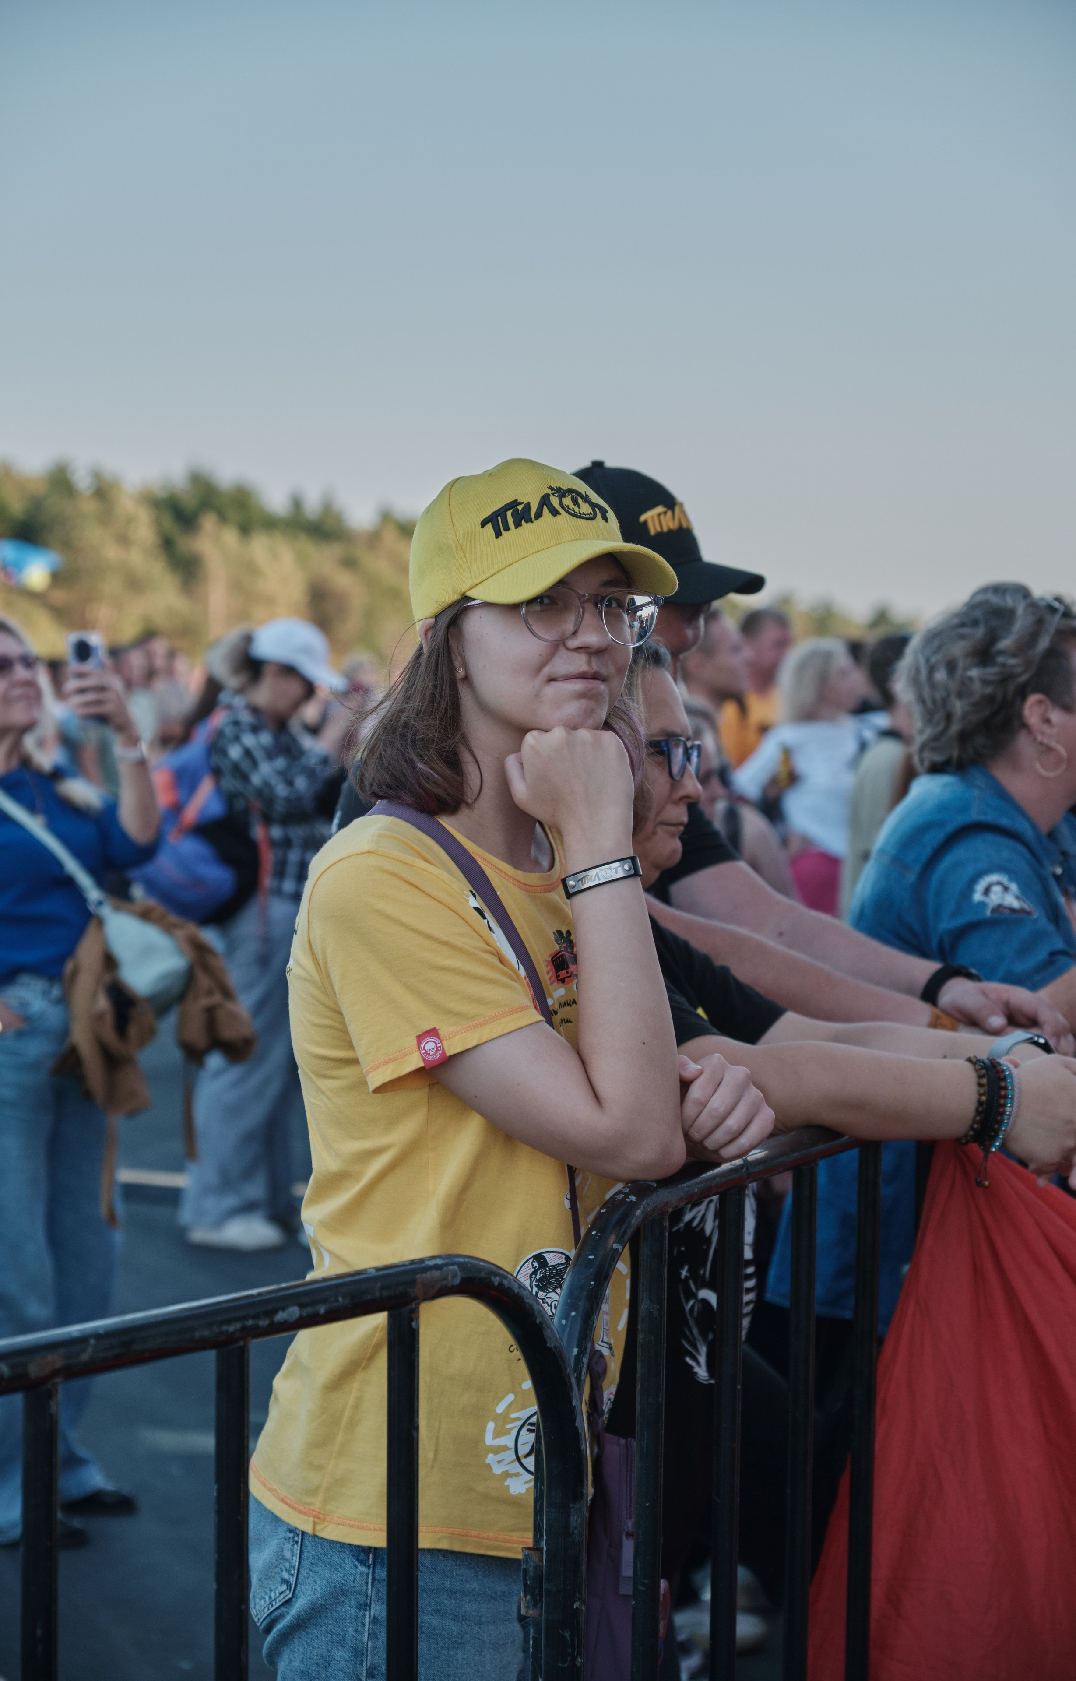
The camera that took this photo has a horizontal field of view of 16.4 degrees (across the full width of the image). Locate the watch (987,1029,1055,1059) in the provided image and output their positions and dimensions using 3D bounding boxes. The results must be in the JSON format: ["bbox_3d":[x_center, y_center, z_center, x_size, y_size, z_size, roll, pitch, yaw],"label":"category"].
[{"bbox_3d":[0.443,0.199,3.420,0.032,0.052,0.062,0,-40,41],"label":"watch"}]

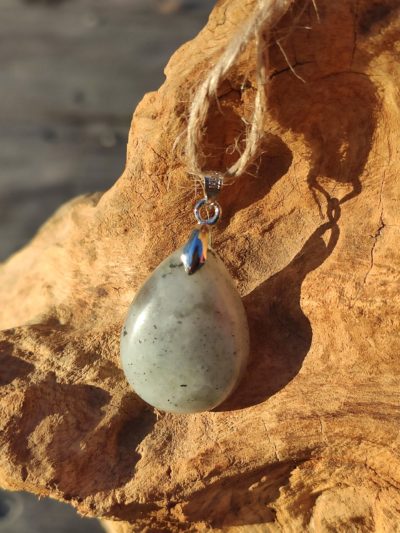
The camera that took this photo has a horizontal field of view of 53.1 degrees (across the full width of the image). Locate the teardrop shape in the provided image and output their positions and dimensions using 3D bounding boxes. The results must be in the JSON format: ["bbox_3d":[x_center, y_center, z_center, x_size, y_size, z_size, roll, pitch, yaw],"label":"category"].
[{"bbox_3d":[-0.003,0.013,0.085,0.029,0.038,0.011,13,16,16],"label":"teardrop shape"}]

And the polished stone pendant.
[{"bbox_3d":[-0.002,0.007,0.083,0.029,0.051,0.011,13,16,16],"label":"polished stone pendant"}]

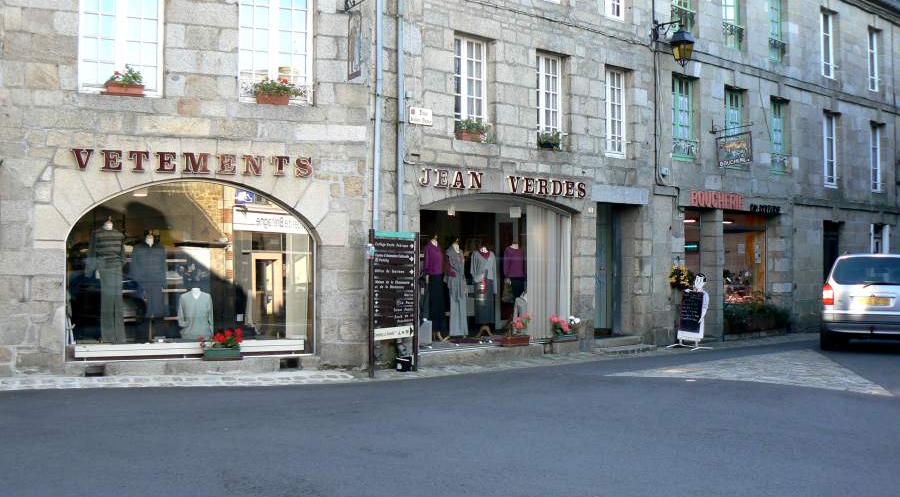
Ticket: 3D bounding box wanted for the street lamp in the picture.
[{"bbox_3d":[4.066,-3.792,18.548,0.410,0.820,0.760,1,-1,-43],"label":"street lamp"}]

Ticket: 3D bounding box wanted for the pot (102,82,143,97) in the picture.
[{"bbox_3d":[-4.421,-2.149,13.751,0.520,0.170,0.200,0,-1,-20],"label":"pot"}]

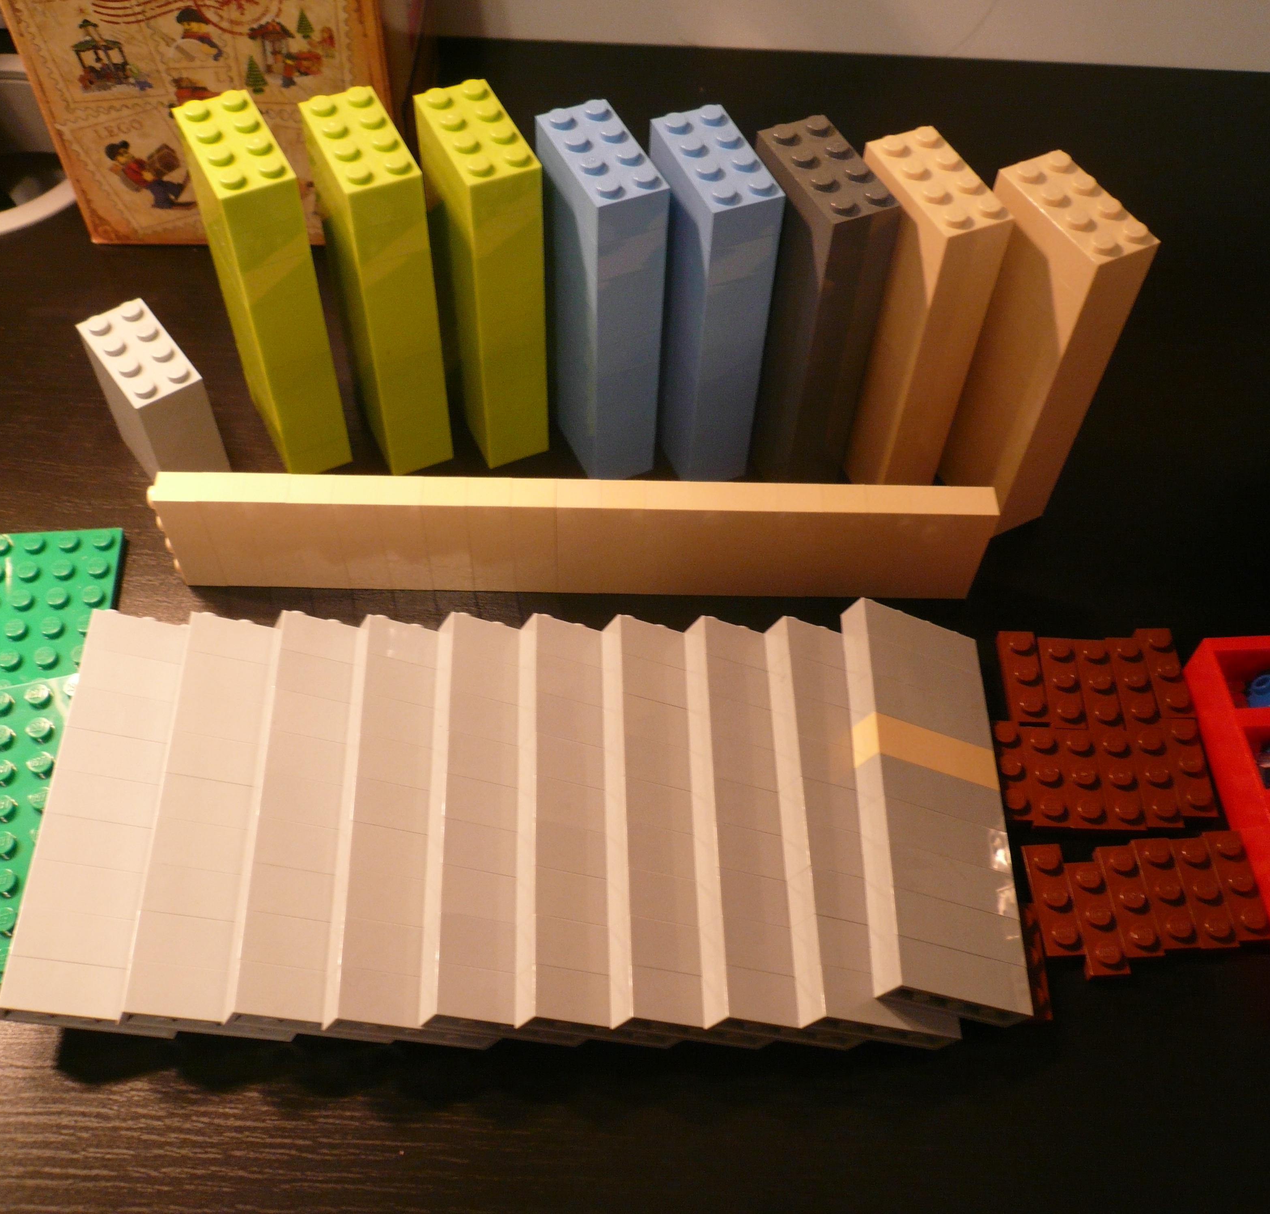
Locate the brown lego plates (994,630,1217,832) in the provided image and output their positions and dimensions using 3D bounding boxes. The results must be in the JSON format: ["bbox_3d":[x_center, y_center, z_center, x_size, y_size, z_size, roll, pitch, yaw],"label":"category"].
[{"bbox_3d":[0.102,0.026,0.292,0.048,0.005,0.052,2,55,-1],"label":"brown lego plates"}]

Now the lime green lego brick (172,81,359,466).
[{"bbox_3d":[-0.083,-0.071,0.302,0.016,0.088,0.032,-22,59,-16],"label":"lime green lego brick"}]

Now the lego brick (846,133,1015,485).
[{"bbox_3d":[0.061,-0.063,0.302,0.016,0.088,0.032,-19,58,-15],"label":"lego brick"}]

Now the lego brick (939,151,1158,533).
[{"bbox_3d":[0.088,-0.057,0.298,0.016,0.088,0.032,-23,59,-17],"label":"lego brick"}]

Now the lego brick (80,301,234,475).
[{"bbox_3d":[-0.114,-0.048,0.314,0.016,0.040,0.032,-31,62,-21],"label":"lego brick"}]

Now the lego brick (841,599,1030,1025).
[{"bbox_3d":[0.061,0.039,0.272,0.032,0.008,0.088,19,51,-23],"label":"lego brick"}]

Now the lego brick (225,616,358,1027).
[{"bbox_3d":[-0.060,0.041,0.265,0.032,0.008,0.088,16,51,-25],"label":"lego brick"}]

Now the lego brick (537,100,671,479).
[{"bbox_3d":[-0.008,-0.070,0.304,0.016,0.088,0.032,-20,58,-15],"label":"lego brick"}]

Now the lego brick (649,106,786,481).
[{"bbox_3d":[0.015,-0.068,0.303,0.016,0.088,0.032,-18,58,-14],"label":"lego brick"}]

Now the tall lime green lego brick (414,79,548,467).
[{"bbox_3d":[-0.034,-0.074,0.305,0.016,0.088,0.032,-20,58,-15],"label":"tall lime green lego brick"}]

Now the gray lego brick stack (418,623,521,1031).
[{"bbox_3d":[-0.025,0.042,0.265,0.032,0.008,0.088,17,50,-26],"label":"gray lego brick stack"}]

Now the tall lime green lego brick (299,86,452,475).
[{"bbox_3d":[-0.058,-0.072,0.302,0.016,0.088,0.032,-20,59,-16],"label":"tall lime green lego brick"}]

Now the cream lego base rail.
[{"bbox_3d":[-0.013,-0.016,0.300,0.184,0.032,0.008,1,55,-2],"label":"cream lego base rail"}]

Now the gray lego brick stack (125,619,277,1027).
[{"bbox_3d":[-0.081,0.041,0.267,0.032,0.008,0.088,13,53,-23],"label":"gray lego brick stack"}]

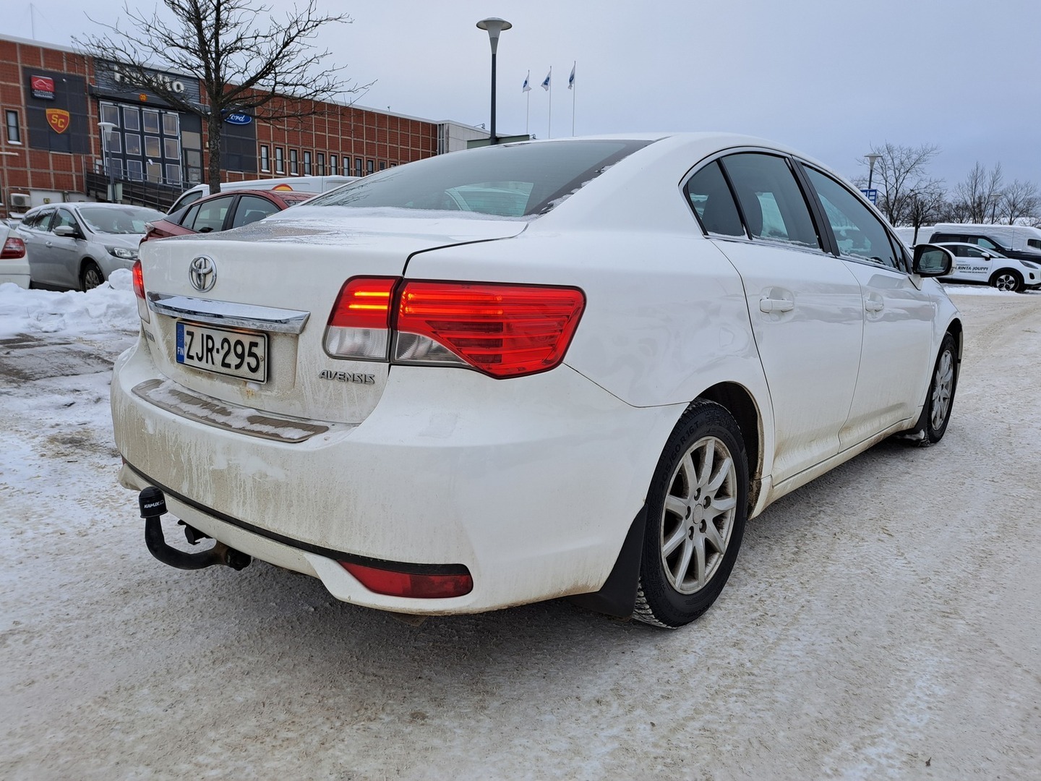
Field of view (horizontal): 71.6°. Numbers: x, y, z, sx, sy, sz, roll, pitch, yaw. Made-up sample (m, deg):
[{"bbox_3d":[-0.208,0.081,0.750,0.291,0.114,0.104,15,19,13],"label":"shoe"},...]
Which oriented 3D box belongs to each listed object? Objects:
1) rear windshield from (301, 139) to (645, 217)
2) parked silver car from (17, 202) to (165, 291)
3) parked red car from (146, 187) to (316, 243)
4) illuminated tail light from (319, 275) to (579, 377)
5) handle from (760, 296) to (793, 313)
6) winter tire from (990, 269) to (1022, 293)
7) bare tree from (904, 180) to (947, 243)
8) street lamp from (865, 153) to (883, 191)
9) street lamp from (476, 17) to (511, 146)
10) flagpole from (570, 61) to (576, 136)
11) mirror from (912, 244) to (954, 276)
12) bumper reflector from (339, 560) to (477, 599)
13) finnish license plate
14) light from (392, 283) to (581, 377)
[{"bbox_3d":[-0.222,-0.667,2.231,1.160,0.100,0.670,10,39,40],"label":"rear windshield"},{"bbox_3d":[-6.650,-2.255,11.750,4.380,1.480,1.830,9,14,36],"label":"parked silver car"},{"bbox_3d":[-2.170,-1.331,7.569,4.550,1.470,1.810,10,14,38],"label":"parked red car"},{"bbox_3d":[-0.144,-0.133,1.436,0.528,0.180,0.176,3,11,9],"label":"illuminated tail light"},{"bbox_3d":[0.730,-0.244,2.055,0.040,0.042,0.215,10,14,40],"label":"handle"},{"bbox_3d":[14.407,-3.200,21.400,0.670,0.670,0.220,4,11,12],"label":"winter tire"},{"bbox_3d":[15.122,-5.922,27.356,1.650,3.950,1.650,7,12,28],"label":"bare tree"},{"bbox_3d":[12.000,-5.730,25.028,0.600,4.750,0.600,6,11,24],"label":"street lamp"},{"bbox_3d":[-0.504,-3.945,12.741,0.600,4.900,0.600,1,10,-3],"label":"street lamp"},{"bbox_3d":[2.771,-12.030,38.972,0.100,10.800,0.100,2,10,3],"label":"flagpole"},{"bbox_3d":[1.839,-0.580,3.216,0.130,0.150,0.190,-8,14,-40],"label":"mirror"},{"bbox_3d":[-0.233,0.363,1.428,0.285,0.068,0.050,5,12,21],"label":"bumper reflector"},{"bbox_3d":[-0.748,-0.099,1.785,0.442,0.118,0.020,10,10,38],"label":"finnish license plate"},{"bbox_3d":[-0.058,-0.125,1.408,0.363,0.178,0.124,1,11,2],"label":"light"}]

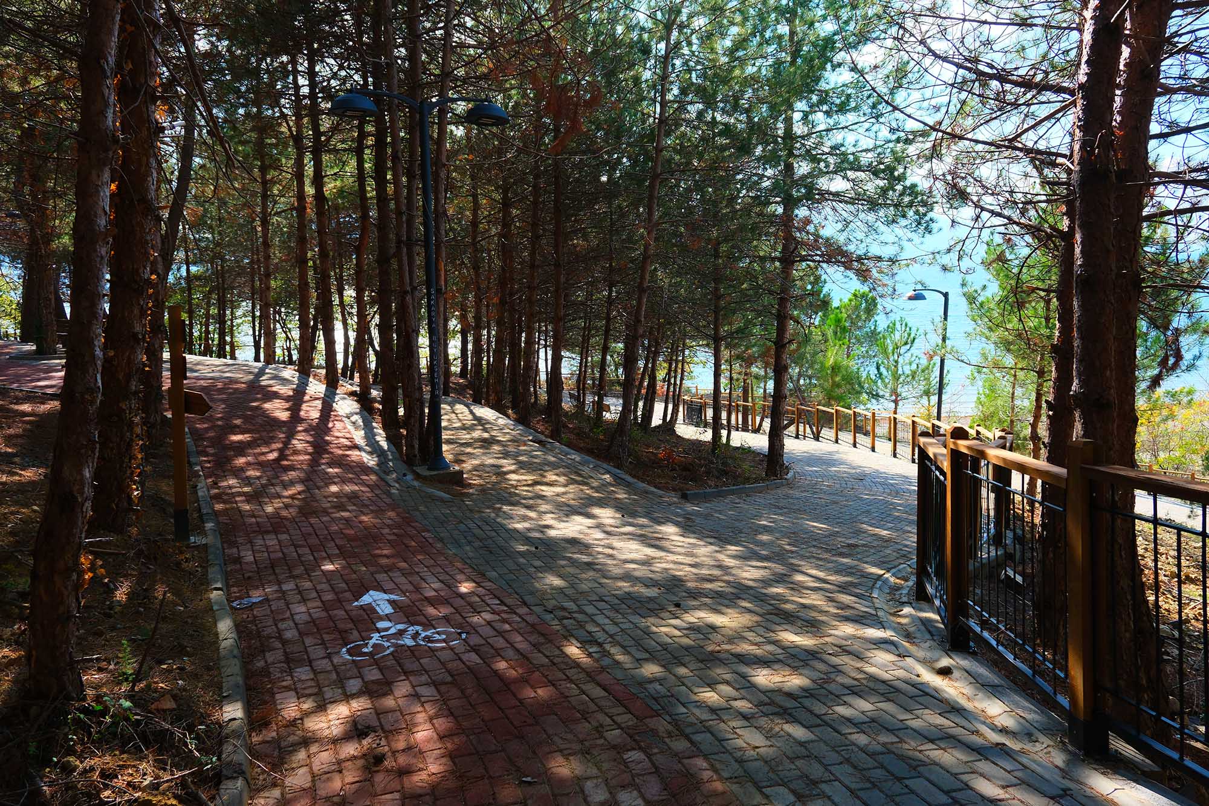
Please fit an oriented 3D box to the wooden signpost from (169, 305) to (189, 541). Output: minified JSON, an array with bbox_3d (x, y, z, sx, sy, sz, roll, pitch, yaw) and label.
[{"bbox_3d":[-3.240,0.165,6.130,0.110,1.810,0.110,-2,8,-28],"label":"wooden signpost"}]

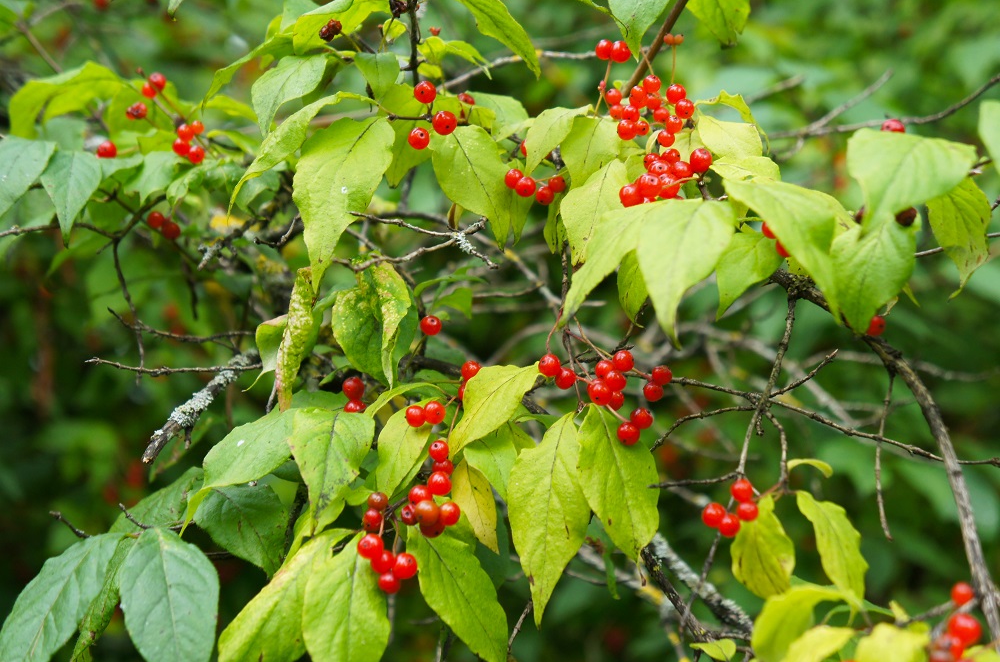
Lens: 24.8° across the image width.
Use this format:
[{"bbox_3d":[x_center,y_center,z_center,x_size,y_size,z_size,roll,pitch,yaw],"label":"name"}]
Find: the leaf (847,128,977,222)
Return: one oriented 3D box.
[{"bbox_3d":[0.129,-0.048,0.720,0.037,0.014,0.053,21,50,20],"label":"leaf"}]

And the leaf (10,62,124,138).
[{"bbox_3d":[-0.179,-0.096,0.940,0.047,0.031,0.027,0,7,0],"label":"leaf"}]

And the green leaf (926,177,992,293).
[{"bbox_3d":[0.173,-0.037,0.858,0.025,0.049,0.011,-4,-18,0],"label":"green leaf"}]

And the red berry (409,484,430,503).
[{"bbox_3d":[-0.028,0.059,0.815,0.008,0.008,0.008,0,8,0],"label":"red berry"}]

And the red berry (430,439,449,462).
[{"bbox_3d":[-0.022,0.042,0.800,0.007,0.008,0.007,0,10,0],"label":"red berry"}]

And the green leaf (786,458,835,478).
[{"bbox_3d":[0.108,0.047,0.790,0.017,0.006,0.011,8,12,11],"label":"green leaf"}]

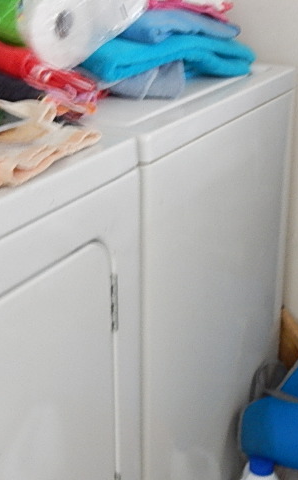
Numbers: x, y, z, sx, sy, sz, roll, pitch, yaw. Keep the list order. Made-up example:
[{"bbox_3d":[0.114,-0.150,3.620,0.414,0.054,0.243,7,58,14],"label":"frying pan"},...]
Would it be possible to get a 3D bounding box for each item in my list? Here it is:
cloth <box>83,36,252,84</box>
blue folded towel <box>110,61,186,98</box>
[{"bbox_3d":[0.003,-0.353,1.713,0.350,0.088,0.235,-17,25,-38],"label":"cloth"},{"bbox_3d":[0.006,-0.303,1.615,0.170,0.058,0.160,6,20,17],"label":"blue folded towel"}]

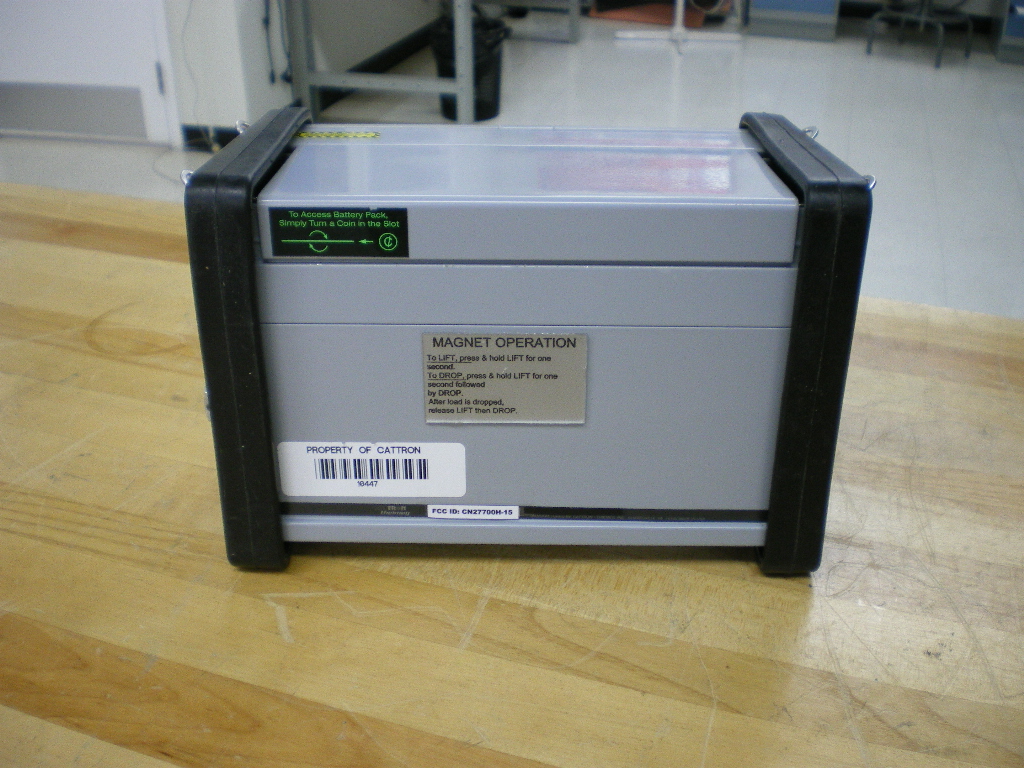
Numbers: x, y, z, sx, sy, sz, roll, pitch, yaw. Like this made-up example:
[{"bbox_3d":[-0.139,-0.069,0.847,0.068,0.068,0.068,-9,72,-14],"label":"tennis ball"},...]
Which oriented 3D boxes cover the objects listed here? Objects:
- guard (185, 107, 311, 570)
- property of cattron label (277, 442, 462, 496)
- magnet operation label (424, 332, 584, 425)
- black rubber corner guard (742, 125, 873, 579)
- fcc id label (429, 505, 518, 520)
[{"bbox_3d":[-0.107,-0.029,0.492,0.025,0.167,0.159,0,24,0],"label":"guard"},{"bbox_3d":[-0.057,0.036,0.438,0.076,0.025,0.001,0,24,0],"label":"property of cattron label"},{"bbox_3d":[-0.003,-0.002,0.421,0.064,0.038,0.002,0,24,0],"label":"magnet operation label"},{"bbox_3d":[0.119,-0.028,0.491,0.025,0.167,0.159,0,24,0],"label":"black rubber corner guard"},{"bbox_3d":[-0.016,0.054,0.446,0.038,0.006,0.001,0,24,0],"label":"fcc id label"}]

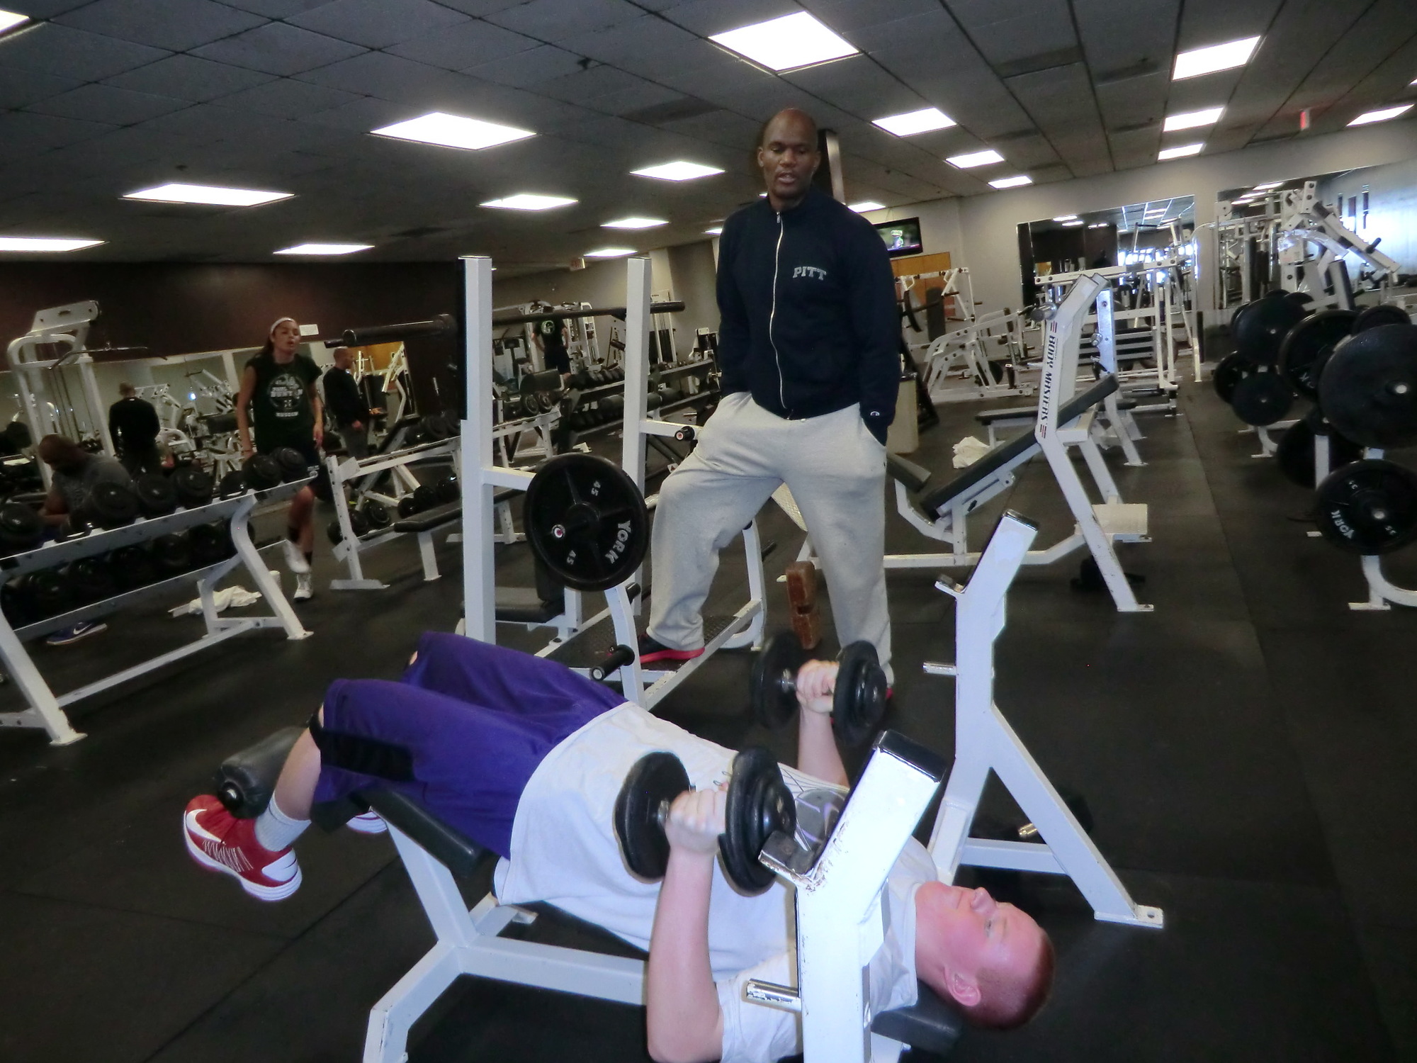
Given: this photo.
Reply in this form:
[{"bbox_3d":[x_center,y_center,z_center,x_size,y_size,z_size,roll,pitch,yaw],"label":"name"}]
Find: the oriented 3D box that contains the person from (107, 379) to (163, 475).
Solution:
[{"bbox_3d":[-7.066,-1.015,12.374,0.600,1.720,0.360,-13,13,-22],"label":"person"}]

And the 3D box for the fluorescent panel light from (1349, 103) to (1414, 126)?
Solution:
[{"bbox_3d":[9.273,-5.769,13.578,0.600,0.080,1.200,-3,13,24],"label":"fluorescent panel light"}]

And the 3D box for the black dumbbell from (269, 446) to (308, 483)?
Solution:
[{"bbox_3d":[-2.385,-0.381,5.585,0.080,0.190,0.190,-3,13,24],"label":"black dumbbell"}]

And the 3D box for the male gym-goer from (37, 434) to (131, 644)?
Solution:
[{"bbox_3d":[-3.976,-0.003,6.143,0.550,1.220,0.820,-2,13,27],"label":"male gym-goer"}]

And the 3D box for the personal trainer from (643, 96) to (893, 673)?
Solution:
[{"bbox_3d":[0.162,-0.285,3.183,0.850,1.900,0.520,0,12,20],"label":"personal trainer"}]

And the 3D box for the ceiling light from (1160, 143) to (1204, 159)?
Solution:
[{"bbox_3d":[7.009,-5.642,14.550,0.600,0.060,1.200,-3,13,24],"label":"ceiling light"}]

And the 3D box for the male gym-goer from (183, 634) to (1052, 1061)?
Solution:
[{"bbox_3d":[-0.279,0.543,1.872,1.740,0.660,0.800,6,16,22],"label":"male gym-goer"}]

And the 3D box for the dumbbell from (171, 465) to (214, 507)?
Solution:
[{"bbox_3d":[-2.665,-0.247,4.831,0.360,0.190,0.190,10,18,21],"label":"dumbbell"}]

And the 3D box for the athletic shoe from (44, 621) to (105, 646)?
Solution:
[{"bbox_3d":[-3.943,0.599,6.112,0.305,0.115,0.110,-18,15,-41],"label":"athletic shoe"}]

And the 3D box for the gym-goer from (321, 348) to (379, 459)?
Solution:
[{"bbox_3d":[-4.040,-1.298,11.311,0.580,1.640,0.500,-11,12,-13],"label":"gym-goer"}]

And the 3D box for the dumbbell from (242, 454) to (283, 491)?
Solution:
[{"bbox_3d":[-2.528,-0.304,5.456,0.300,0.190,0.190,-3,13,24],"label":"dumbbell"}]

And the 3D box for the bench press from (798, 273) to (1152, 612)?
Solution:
[{"bbox_3d":[1.113,-0.434,4.640,1.763,1.340,1.209,-3,13,24],"label":"bench press"}]

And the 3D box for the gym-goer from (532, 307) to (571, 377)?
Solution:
[{"bbox_3d":[-2.337,-2.638,15.478,0.600,1.770,0.360,-9,12,-3],"label":"gym-goer"}]

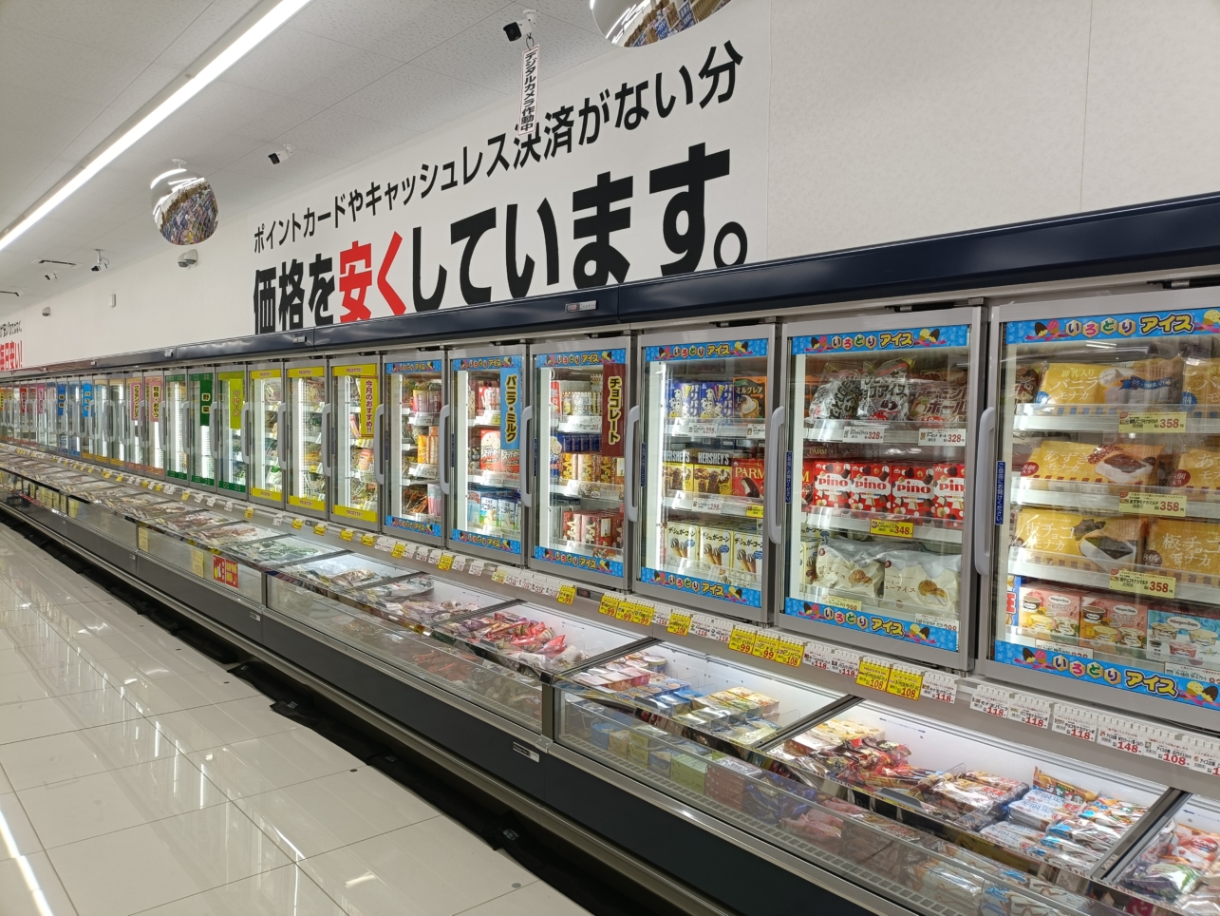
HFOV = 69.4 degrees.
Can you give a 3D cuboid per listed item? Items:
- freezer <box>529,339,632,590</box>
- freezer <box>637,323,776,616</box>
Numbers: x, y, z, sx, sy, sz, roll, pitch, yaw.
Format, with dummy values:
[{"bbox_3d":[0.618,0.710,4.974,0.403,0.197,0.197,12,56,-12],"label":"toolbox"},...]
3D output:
[{"bbox_3d":[-0.102,0.007,3.321,0.080,0.886,0.587,-1,3,-42],"label":"freezer"},{"bbox_3d":[0.310,0.037,2.865,0.080,0.886,0.587,-1,3,-42],"label":"freezer"}]

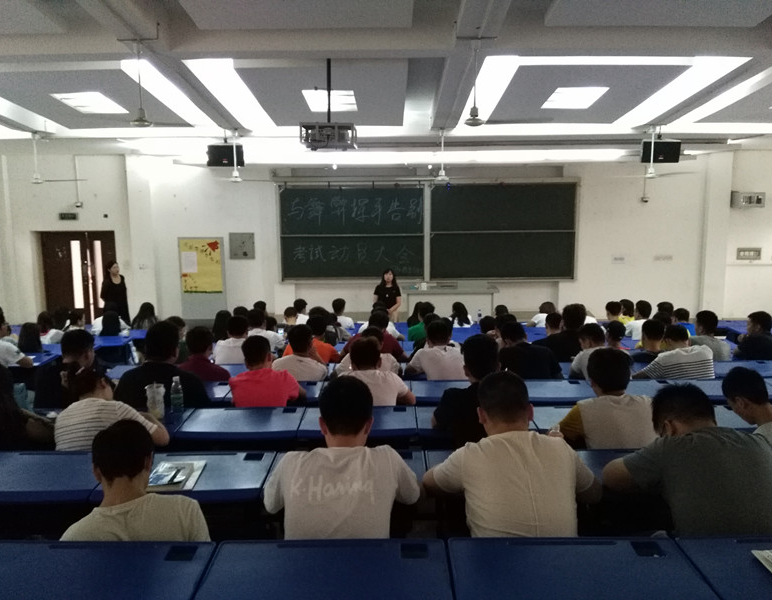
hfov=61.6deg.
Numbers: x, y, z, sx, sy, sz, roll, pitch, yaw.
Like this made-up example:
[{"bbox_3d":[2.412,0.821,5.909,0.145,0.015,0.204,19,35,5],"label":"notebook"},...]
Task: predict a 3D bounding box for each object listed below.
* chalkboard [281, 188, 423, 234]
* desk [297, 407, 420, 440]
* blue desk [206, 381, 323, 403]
[{"bbox_3d":[-0.656,-1.682,12.300,2.699,0.879,0.050,0,7,0],"label":"chalkboard"},{"bbox_3d":[-0.128,0.953,3.274,0.580,0.730,0.380,0,8,0],"label":"desk"},{"bbox_3d":[-0.700,0.936,4.259,0.580,0.730,0.380,0,8,0],"label":"blue desk"}]

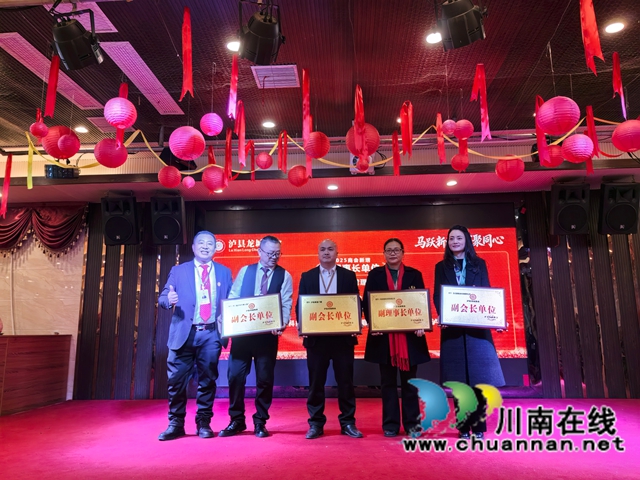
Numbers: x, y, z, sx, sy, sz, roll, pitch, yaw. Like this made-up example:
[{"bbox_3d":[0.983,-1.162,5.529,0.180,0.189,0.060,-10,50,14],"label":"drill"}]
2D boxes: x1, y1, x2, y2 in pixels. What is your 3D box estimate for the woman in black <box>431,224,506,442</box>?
[{"bbox_3d":[1.207,0.710,4.127,0.560,1.717,0.380,-3,-12,11],"label":"woman in black"}]

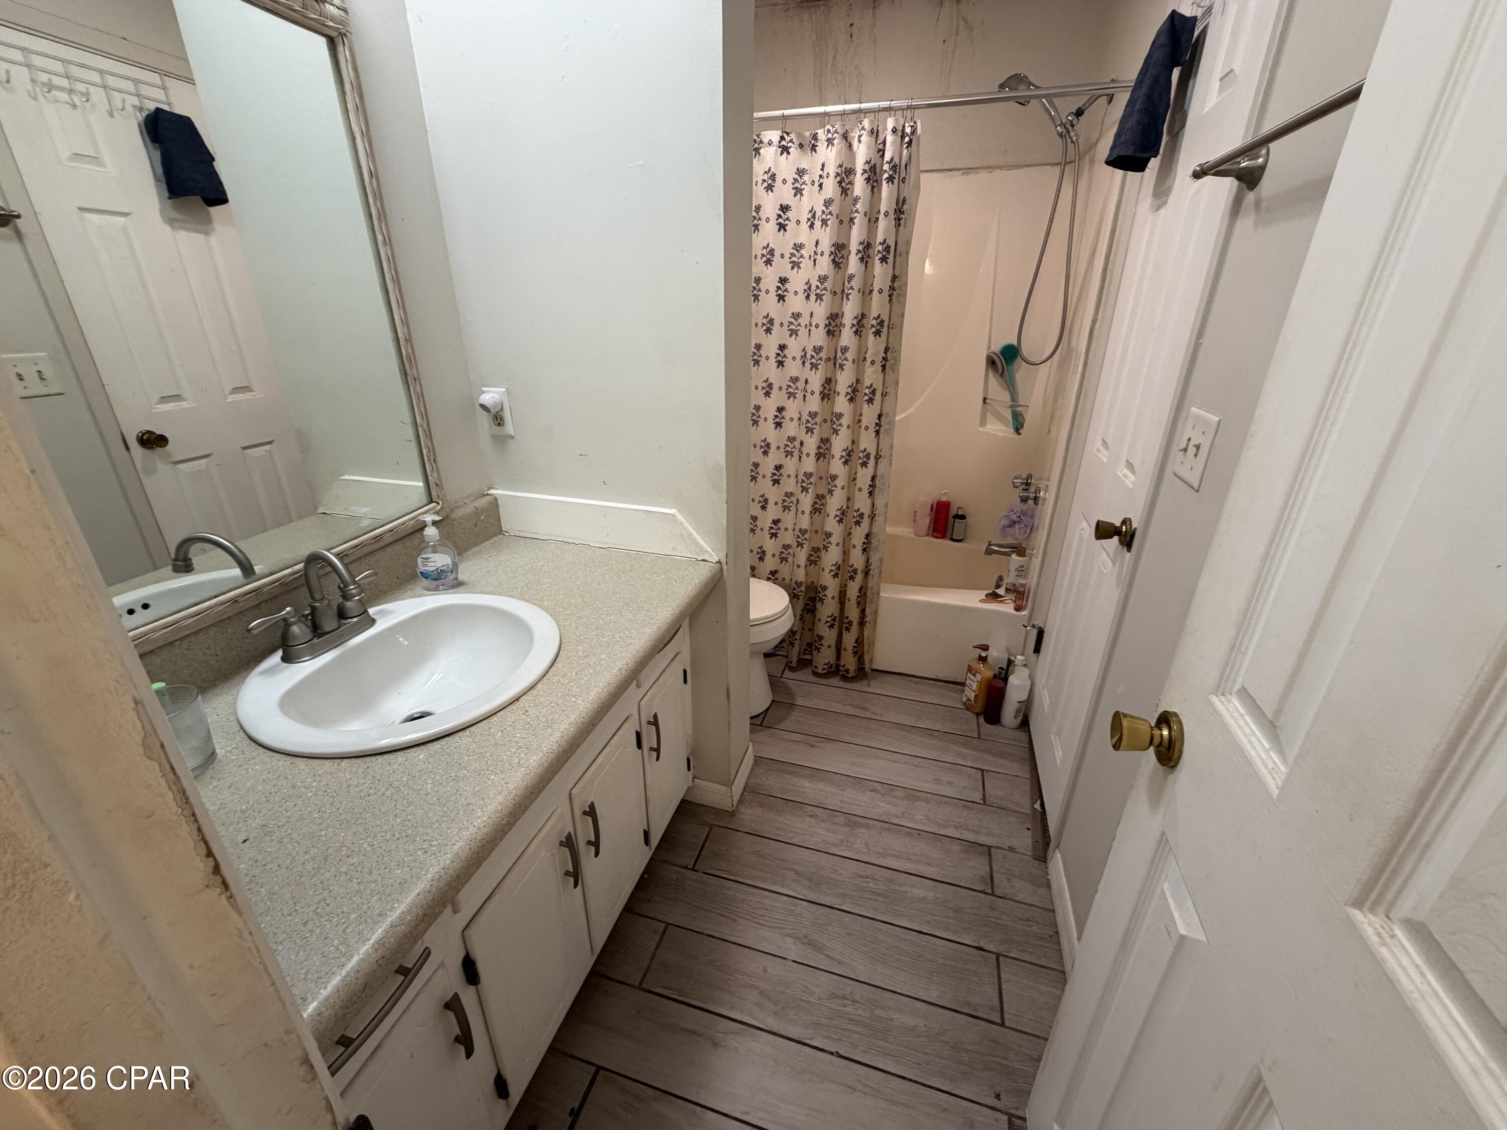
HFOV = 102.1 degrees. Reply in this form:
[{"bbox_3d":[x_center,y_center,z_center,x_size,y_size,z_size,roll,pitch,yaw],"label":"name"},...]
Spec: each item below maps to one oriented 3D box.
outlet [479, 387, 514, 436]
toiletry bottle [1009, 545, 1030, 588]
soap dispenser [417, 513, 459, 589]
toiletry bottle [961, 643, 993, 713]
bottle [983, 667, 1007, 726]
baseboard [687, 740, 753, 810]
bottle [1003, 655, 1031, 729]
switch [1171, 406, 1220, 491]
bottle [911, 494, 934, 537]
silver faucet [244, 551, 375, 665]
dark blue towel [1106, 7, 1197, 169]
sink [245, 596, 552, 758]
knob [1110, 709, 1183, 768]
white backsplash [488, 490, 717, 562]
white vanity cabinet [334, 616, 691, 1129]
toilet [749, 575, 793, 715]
[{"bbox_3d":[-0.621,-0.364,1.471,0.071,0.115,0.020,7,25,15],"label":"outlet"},{"bbox_3d":[0.988,0.018,2.281,0.068,0.187,0.050,7,24,15],"label":"toiletry bottle"},{"bbox_3d":[-0.672,-0.033,1.301,0.080,0.161,0.051,-1,24,-4],"label":"soap dispenser"},{"bbox_3d":[0.803,0.397,2.151,0.054,0.256,0.082,-8,25,-18],"label":"toiletry bottle"},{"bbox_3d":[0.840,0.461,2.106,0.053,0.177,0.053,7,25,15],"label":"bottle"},{"bbox_3d":[-0.103,0.621,1.823,0.155,0.084,0.188,7,24,15],"label":"baseboard"},{"bbox_3d":[0.894,0.425,2.068,0.080,0.265,0.074,-5,24,-12],"label":"bottle"},{"bbox_3d":[0.753,-0.201,1.044,0.014,0.117,0.122,7,25,15],"label":"switch"},{"bbox_3d":[0.793,-0.234,2.845,0.075,0.198,0.050,7,24,15],"label":"bottle"},{"bbox_3d":[-0.714,0.054,1.034,0.148,0.179,0.241,7,25,15],"label":"silver faucet"},{"bbox_3d":[0.851,-1.014,1.311,0.115,0.250,0.170,7,24,15],"label":"dark blue towel"},{"bbox_3d":[-0.574,0.222,1.056,0.482,0.160,0.488,7,24,15],"label":"sink"},{"bbox_3d":[0.443,0.191,0.687,0.060,0.065,0.065,7,24,15],"label":"knob"},{"bbox_3d":[-0.381,-0.100,1.501,0.633,0.110,0.028,7,24,15],"label":"white backsplash"},{"bbox_3d":[-0.585,0.538,1.210,0.572,0.732,1.148,7,25,15],"label":"white vanity cabinet"},{"bbox_3d":[-0.193,0.131,2.147,0.695,0.729,0.453,7,25,15],"label":"toilet"}]

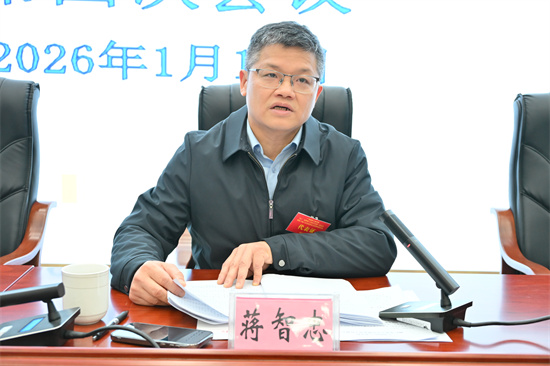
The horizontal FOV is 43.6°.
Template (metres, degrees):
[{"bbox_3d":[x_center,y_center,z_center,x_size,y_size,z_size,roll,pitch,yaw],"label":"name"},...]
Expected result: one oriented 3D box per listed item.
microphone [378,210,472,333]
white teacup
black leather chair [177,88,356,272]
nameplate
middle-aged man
[{"bbox_3d":[0.275,0.163,1.301,0.175,0.205,0.095,6,9,36],"label":"microphone"},{"bbox_3d":[-0.355,0.209,1.287,0.089,0.100,0.089,1,7,0],"label":"white teacup"},{"bbox_3d":[-0.005,0.318,2.044,0.630,1.210,0.700,1,7,0],"label":"black leather chair"},{"bbox_3d":[0.017,0.231,1.162,0.188,0.098,0.060,1,7,0],"label":"nameplate"},{"bbox_3d":[-0.040,0.301,1.689,0.640,1.330,0.700,1,7,0],"label":"middle-aged man"}]

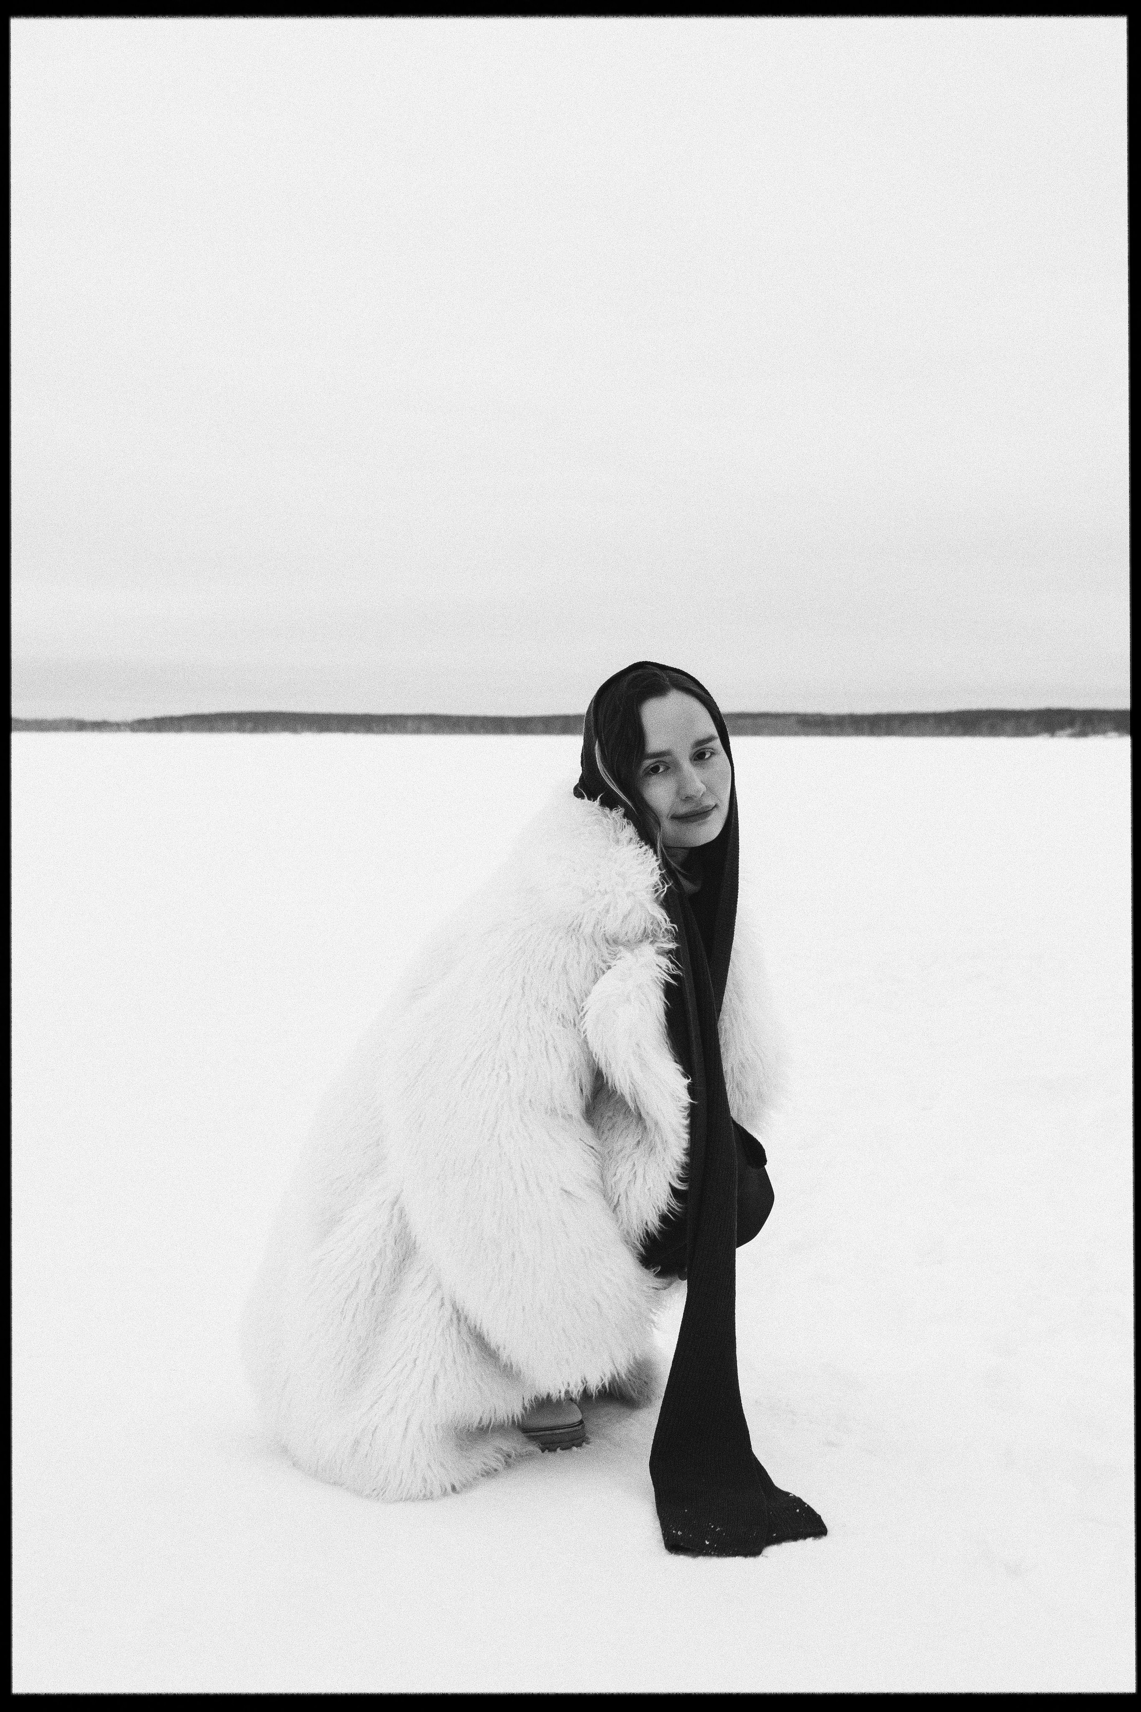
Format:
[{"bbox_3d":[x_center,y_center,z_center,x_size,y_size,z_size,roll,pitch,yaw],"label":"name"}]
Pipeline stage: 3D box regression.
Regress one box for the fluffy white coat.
[{"bbox_3d":[-0.076,0.310,2.178,0.600,0.830,0.560,3,5,33],"label":"fluffy white coat"}]

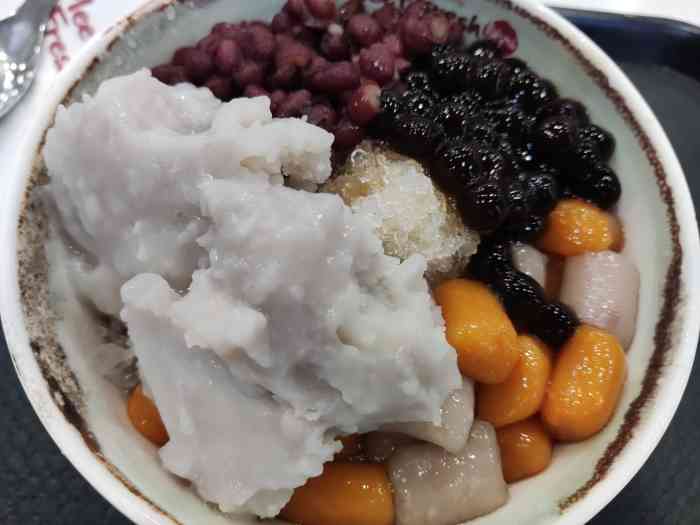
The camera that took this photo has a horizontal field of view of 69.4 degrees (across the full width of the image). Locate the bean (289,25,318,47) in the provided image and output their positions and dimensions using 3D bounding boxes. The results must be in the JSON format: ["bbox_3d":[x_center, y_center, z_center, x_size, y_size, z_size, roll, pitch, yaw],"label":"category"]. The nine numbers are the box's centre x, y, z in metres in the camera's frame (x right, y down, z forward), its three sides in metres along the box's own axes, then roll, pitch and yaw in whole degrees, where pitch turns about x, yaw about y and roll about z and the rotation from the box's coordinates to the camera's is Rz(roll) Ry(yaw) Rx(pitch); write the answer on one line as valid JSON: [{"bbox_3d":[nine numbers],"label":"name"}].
[{"bbox_3d":[-0.014,-0.069,0.155,0.009,0.007,0.008,2,70,-4],"label":"bean"}]

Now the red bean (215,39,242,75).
[{"bbox_3d":[-0.035,-0.059,0.145,0.008,0.008,0.011,2,70,-4],"label":"red bean"}]

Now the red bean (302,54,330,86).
[{"bbox_3d":[-0.010,-0.057,0.149,0.008,0.007,0.009,2,70,-4],"label":"red bean"}]

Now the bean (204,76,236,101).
[{"bbox_3d":[-0.041,-0.054,0.160,0.011,0.009,0.009,22,70,7],"label":"bean"}]

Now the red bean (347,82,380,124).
[{"bbox_3d":[0.004,-0.048,0.152,0.011,0.009,0.013,9,69,2],"label":"red bean"}]

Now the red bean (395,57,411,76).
[{"bbox_3d":[0.016,-0.062,0.161,0.009,0.007,0.008,23,70,7],"label":"red bean"}]

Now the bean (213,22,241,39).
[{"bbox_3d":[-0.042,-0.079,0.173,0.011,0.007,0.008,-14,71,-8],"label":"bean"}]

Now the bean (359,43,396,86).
[{"bbox_3d":[0.008,-0.062,0.157,0.011,0.009,0.012,16,69,5],"label":"bean"}]

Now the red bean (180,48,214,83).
[{"bbox_3d":[-0.044,-0.056,0.145,0.010,0.008,0.010,2,70,-4],"label":"red bean"}]

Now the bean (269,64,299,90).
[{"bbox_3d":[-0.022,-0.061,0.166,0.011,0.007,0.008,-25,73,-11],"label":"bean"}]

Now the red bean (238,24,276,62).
[{"bbox_3d":[-0.030,-0.072,0.165,0.011,0.009,0.011,-34,73,-13],"label":"red bean"}]

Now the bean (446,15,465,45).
[{"bbox_3d":[0.035,-0.078,0.169,0.009,0.008,0.011,4,69,0],"label":"bean"}]

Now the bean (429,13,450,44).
[{"bbox_3d":[0.031,-0.082,0.177,0.008,0.008,0.011,8,70,0],"label":"bean"}]

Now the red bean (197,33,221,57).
[{"bbox_3d":[-0.041,-0.064,0.148,0.009,0.007,0.008,25,70,4],"label":"red bean"}]

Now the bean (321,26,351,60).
[{"bbox_3d":[-0.005,-0.072,0.166,0.009,0.009,0.011,-4,69,-3],"label":"bean"}]

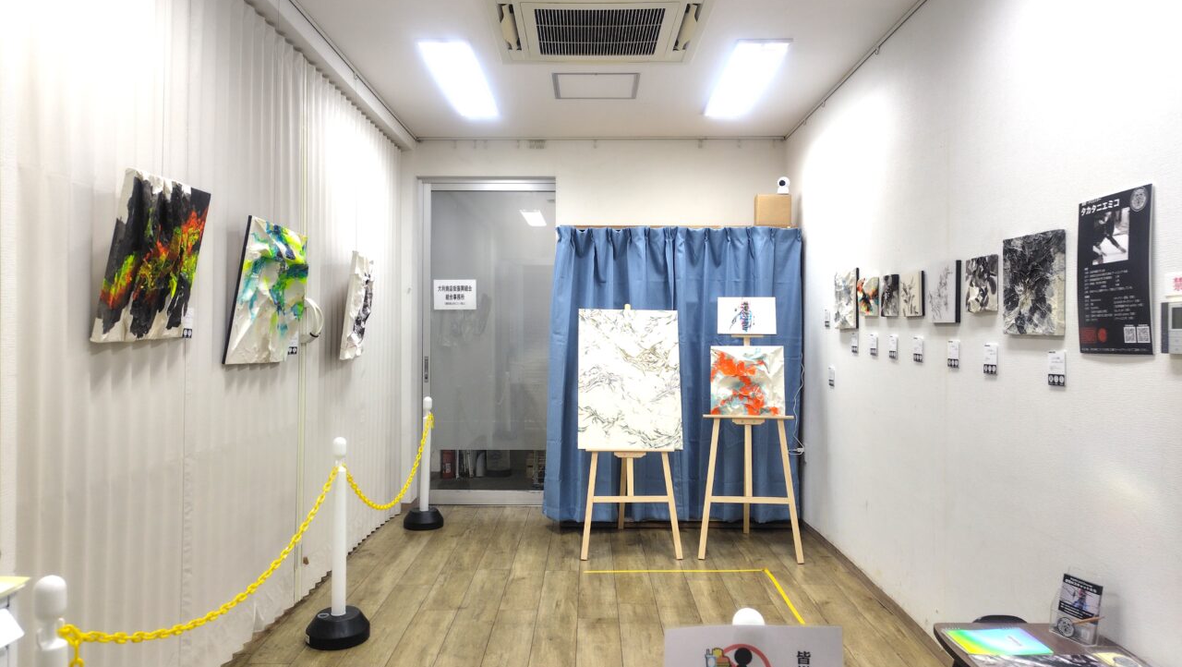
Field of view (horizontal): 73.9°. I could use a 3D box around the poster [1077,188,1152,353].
[{"bbox_3d":[1.356,-0.156,2.049,0.011,0.415,0.290,0,0,0],"label":"poster"}]

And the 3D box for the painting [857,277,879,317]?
[{"bbox_3d":[1.353,-0.174,3.822,0.027,0.186,0.205,0,0,0],"label":"painting"}]

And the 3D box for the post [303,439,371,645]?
[{"bbox_3d":[-1.080,0.873,3.360,0.277,0.857,0.277,0,1,0],"label":"post"}]

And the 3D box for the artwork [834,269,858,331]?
[{"bbox_3d":[1.372,-0.185,4.210,0.026,0.320,0.345,0,1,0],"label":"artwork"}]

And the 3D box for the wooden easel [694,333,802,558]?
[{"bbox_3d":[0.905,0.612,4.540,0.580,1.260,0.540,0,1,7],"label":"wooden easel"}]

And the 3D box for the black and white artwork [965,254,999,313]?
[{"bbox_3d":[1.372,-0.170,2.757,0.025,0.188,0.195,0,1,0],"label":"black and white artwork"}]

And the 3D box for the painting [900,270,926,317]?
[{"bbox_3d":[1.354,-0.163,3.301,0.023,0.184,0.184,0,0,0],"label":"painting"}]

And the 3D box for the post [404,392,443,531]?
[{"bbox_3d":[-1.087,0.840,5.160,0.265,0.848,0.265,0,0,0],"label":"post"}]

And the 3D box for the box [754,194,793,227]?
[{"bbox_3d":[1.228,-0.815,5.280,0.228,0.207,0.160,0,1,0],"label":"box"}]

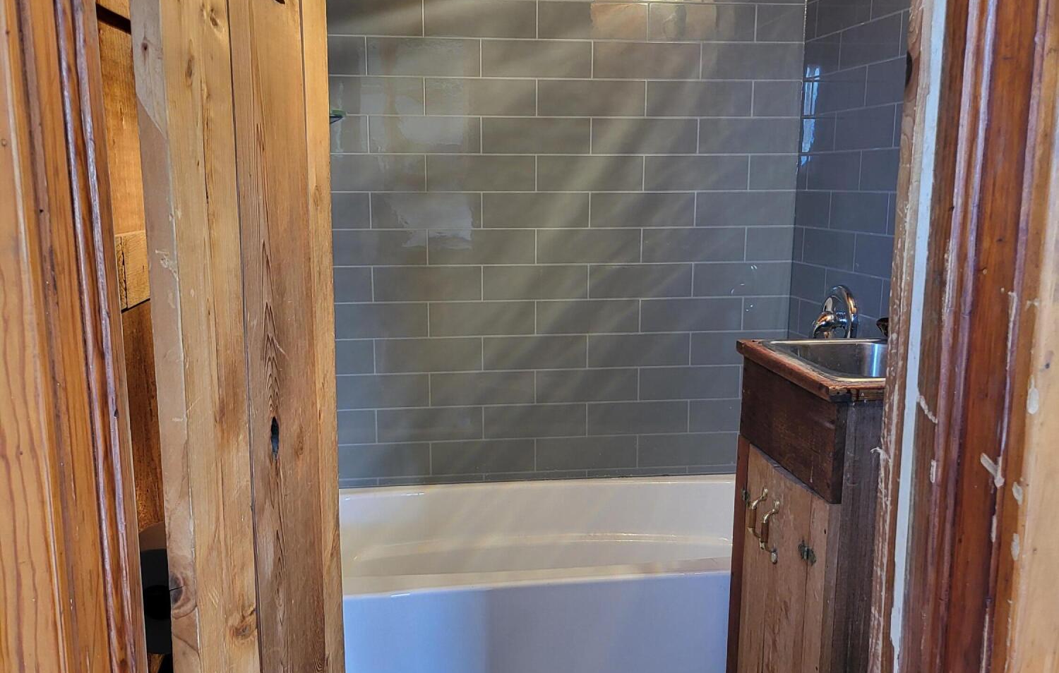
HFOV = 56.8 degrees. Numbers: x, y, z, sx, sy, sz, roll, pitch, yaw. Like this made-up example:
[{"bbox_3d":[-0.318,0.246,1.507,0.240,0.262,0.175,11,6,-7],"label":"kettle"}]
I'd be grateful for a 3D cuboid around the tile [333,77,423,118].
[{"bbox_3d":[-0.435,-0.647,2.633,0.304,0.101,0.009,-1,11,-7],"label":"tile"}]

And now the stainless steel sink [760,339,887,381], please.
[{"bbox_3d":[0.676,0.114,1.839,0.378,0.157,0.365,-1,11,-7],"label":"stainless steel sink"}]

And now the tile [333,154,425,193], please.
[{"bbox_3d":[-0.432,-0.442,2.648,0.300,0.099,0.010,-1,11,-7],"label":"tile"}]

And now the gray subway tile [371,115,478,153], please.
[{"bbox_3d":[-0.284,-0.550,2.674,0.303,0.100,0.010,-1,11,-7],"label":"gray subway tile"}]

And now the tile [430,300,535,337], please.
[{"bbox_3d":[-0.133,-0.051,2.799,0.304,0.101,0.009,-1,10,-7],"label":"tile"}]

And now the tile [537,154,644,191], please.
[{"bbox_3d":[0.172,-0.458,2.745,0.304,0.101,0.009,-1,11,-7],"label":"tile"}]

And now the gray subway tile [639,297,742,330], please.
[{"bbox_3d":[0.469,-0.062,2.834,0.300,0.099,0.010,-1,11,-7],"label":"gray subway tile"}]

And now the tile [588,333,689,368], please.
[{"bbox_3d":[0.319,0.040,2.836,0.300,0.099,0.010,-1,11,-7],"label":"tile"}]

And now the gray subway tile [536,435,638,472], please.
[{"bbox_3d":[0.169,0.346,2.908,0.304,0.102,0.009,-1,11,-7],"label":"gray subway tile"}]

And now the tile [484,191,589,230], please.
[{"bbox_3d":[0.020,-0.357,2.767,0.304,0.101,0.009,-1,10,-7],"label":"tile"}]

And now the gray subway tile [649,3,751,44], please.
[{"bbox_3d":[0.481,-0.876,2.738,0.304,0.101,0.009,-1,10,-7],"label":"gray subway tile"}]

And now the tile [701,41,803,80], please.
[{"bbox_3d":[0.617,-0.761,2.714,0.289,0.099,0.010,-1,11,-7],"label":"tile"}]

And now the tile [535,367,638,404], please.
[{"bbox_3d":[0.168,0.143,2.838,0.300,0.099,0.010,-1,11,-7],"label":"tile"}]

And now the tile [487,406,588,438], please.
[{"bbox_3d":[0.017,0.248,2.870,0.304,0.102,0.009,-1,11,-7],"label":"tile"}]

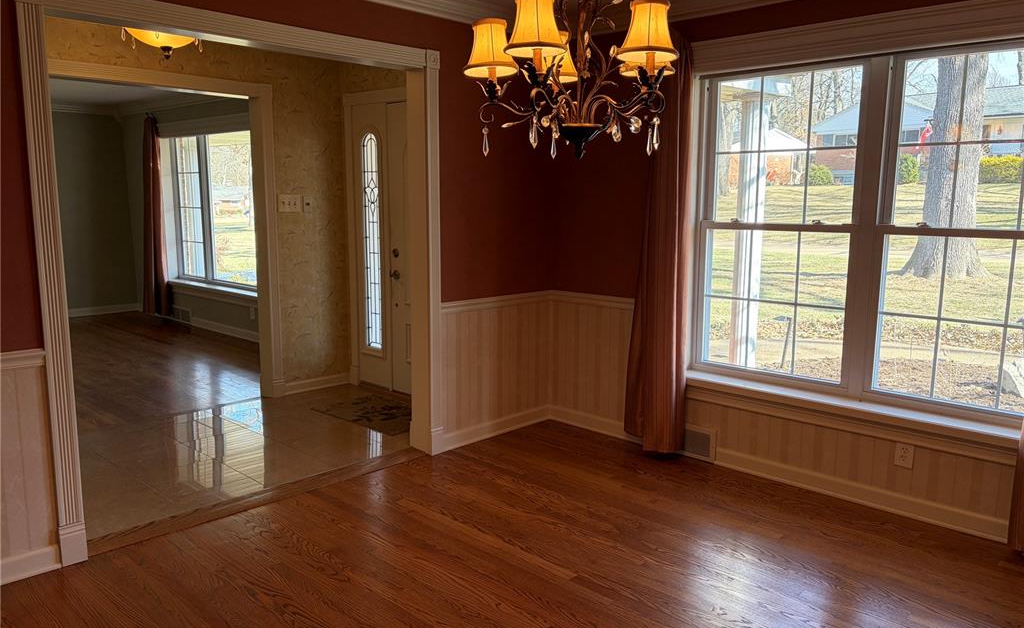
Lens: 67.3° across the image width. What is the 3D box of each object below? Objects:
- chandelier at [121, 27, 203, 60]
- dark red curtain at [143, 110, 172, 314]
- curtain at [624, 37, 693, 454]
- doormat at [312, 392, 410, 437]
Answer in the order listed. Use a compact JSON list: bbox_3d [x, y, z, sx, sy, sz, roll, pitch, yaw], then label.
[{"bbox_3d":[-1.737,-1.445,3.854,0.435,0.332,0.435,9,12,43],"label":"chandelier"},{"bbox_3d":[-4.077,-1.090,8.730,0.529,2.238,0.133,9,12,43],"label":"dark red curtain"},{"bbox_3d":[0.805,-0.364,4.160,0.398,2.234,0.136,9,12,43],"label":"curtain"},{"bbox_3d":[-0.854,0.650,5.070,0.872,0.012,0.536,9,12,43],"label":"doormat"}]

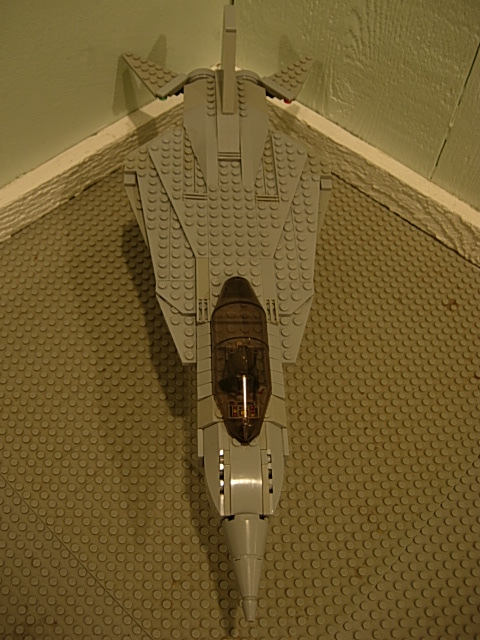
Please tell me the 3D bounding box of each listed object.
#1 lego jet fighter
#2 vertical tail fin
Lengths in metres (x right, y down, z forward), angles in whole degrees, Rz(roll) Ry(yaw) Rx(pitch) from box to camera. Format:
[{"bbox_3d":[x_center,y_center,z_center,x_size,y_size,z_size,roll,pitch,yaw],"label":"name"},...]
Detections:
[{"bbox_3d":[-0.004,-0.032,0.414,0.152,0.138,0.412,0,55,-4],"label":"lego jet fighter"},{"bbox_3d":[-0.008,-0.192,0.474,0.008,0.053,0.062,0,55,-4],"label":"vertical tail fin"}]

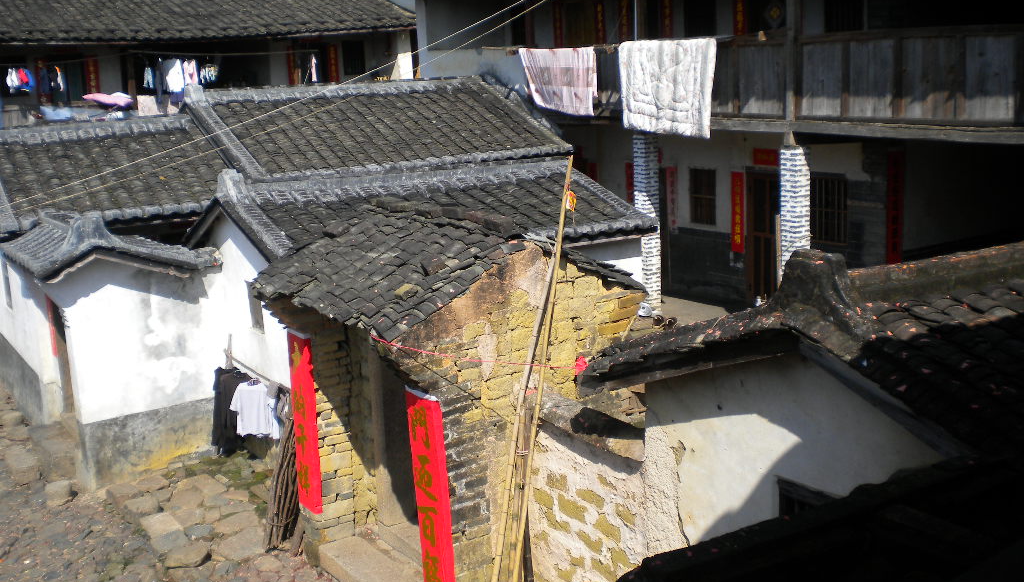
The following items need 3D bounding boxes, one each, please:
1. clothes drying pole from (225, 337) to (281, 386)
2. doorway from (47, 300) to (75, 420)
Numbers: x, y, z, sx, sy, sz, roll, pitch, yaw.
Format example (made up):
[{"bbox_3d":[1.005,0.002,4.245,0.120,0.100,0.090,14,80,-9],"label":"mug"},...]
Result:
[{"bbox_3d":[-2.747,0.738,10.986,0.130,0.330,1.750,-10,13,-32],"label":"clothes drying pole"},{"bbox_3d":[-5.800,0.790,13.360,0.250,1.700,1.100,-10,13,-32],"label":"doorway"}]

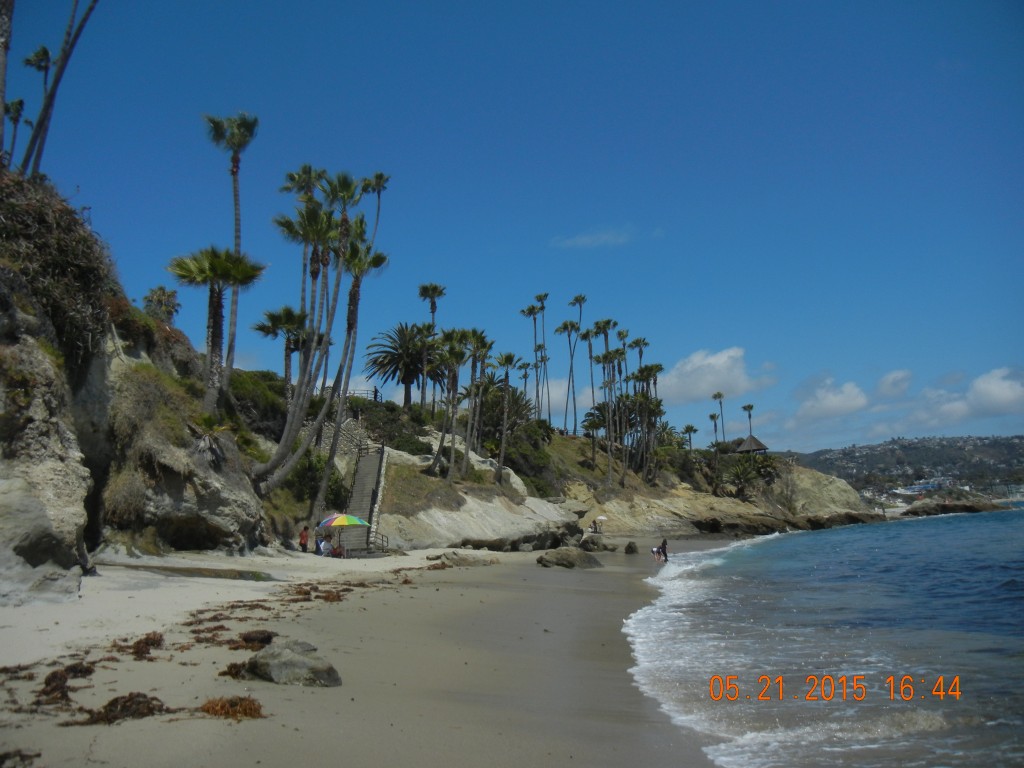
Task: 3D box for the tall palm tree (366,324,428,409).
[{"bbox_3d":[-10.700,-1.710,87.690,7.500,8.940,7.510,-2,-9,-7],"label":"tall palm tree"}]

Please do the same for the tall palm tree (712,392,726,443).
[{"bbox_3d":[43.254,7.684,185.000,3.060,11.950,3.060,-2,-9,0],"label":"tall palm tree"}]

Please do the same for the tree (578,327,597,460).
[{"bbox_3d":[10.038,1.228,118.000,2.510,18.130,2.510,-2,-9,0],"label":"tree"}]

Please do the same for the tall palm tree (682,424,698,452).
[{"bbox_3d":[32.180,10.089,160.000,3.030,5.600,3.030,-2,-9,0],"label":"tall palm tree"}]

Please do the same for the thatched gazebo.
[{"bbox_3d":[48.235,12.830,178.000,6.420,5.420,6.420,-2,-9,0],"label":"thatched gazebo"}]

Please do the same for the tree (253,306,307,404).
[{"bbox_3d":[-15.718,-1.821,60.000,3.650,7.010,3.650,-2,-9,0],"label":"tree"}]

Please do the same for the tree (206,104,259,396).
[{"bbox_3d":[-16.751,-7.947,53.000,3.220,17.780,3.220,-2,-9,0],"label":"tree"}]

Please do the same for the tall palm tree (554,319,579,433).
[{"bbox_3d":[9.020,-1.230,137.400,4.050,18.240,4.050,-3,-9,4],"label":"tall palm tree"}]

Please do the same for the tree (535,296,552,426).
[{"bbox_3d":[5.680,-4.100,150.190,2.730,23.430,2.730,-3,-9,2],"label":"tree"}]

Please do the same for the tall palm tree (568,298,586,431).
[{"bbox_3d":[10.110,-3.360,142.710,4.860,22.550,4.130,-3,-9,4],"label":"tall palm tree"}]

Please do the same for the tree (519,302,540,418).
[{"bbox_3d":[2.251,-2.626,108.000,2.430,14.460,2.430,-2,-9,0],"label":"tree"}]

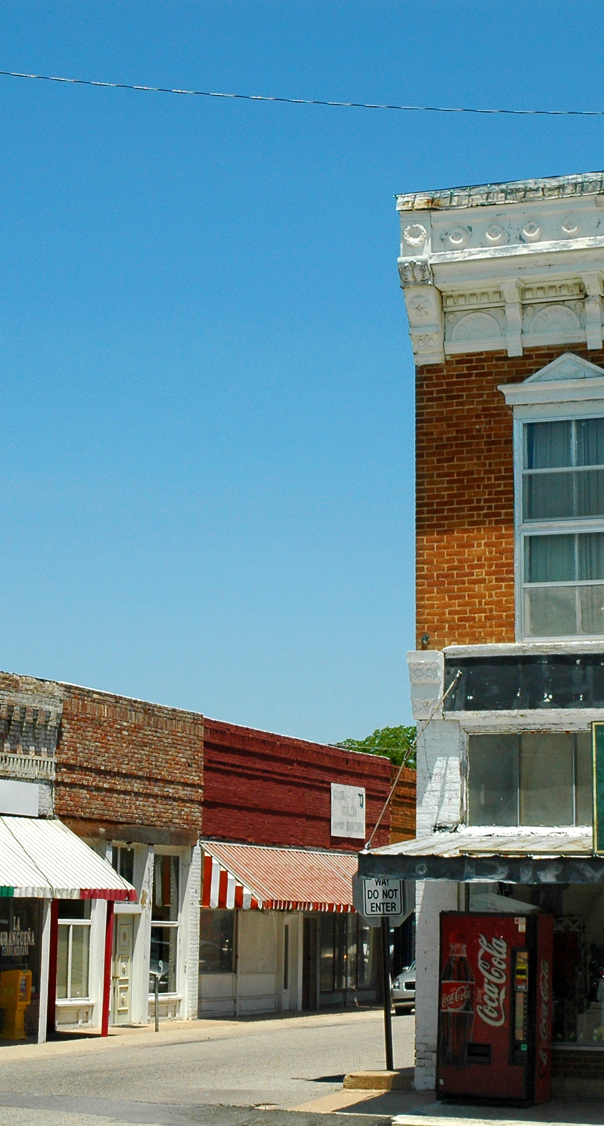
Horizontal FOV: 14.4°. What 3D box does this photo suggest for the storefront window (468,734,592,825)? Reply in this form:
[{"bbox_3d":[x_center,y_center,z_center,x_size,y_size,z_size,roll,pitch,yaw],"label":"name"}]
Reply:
[{"bbox_3d":[2.344,2.217,24.400,1.439,0.934,0.100,-3,-9,23],"label":"storefront window"}]

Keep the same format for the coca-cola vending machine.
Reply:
[{"bbox_3d":[1.923,4.379,23.634,0.940,1.830,0.780,-3,-9,23],"label":"coca-cola vending machine"}]

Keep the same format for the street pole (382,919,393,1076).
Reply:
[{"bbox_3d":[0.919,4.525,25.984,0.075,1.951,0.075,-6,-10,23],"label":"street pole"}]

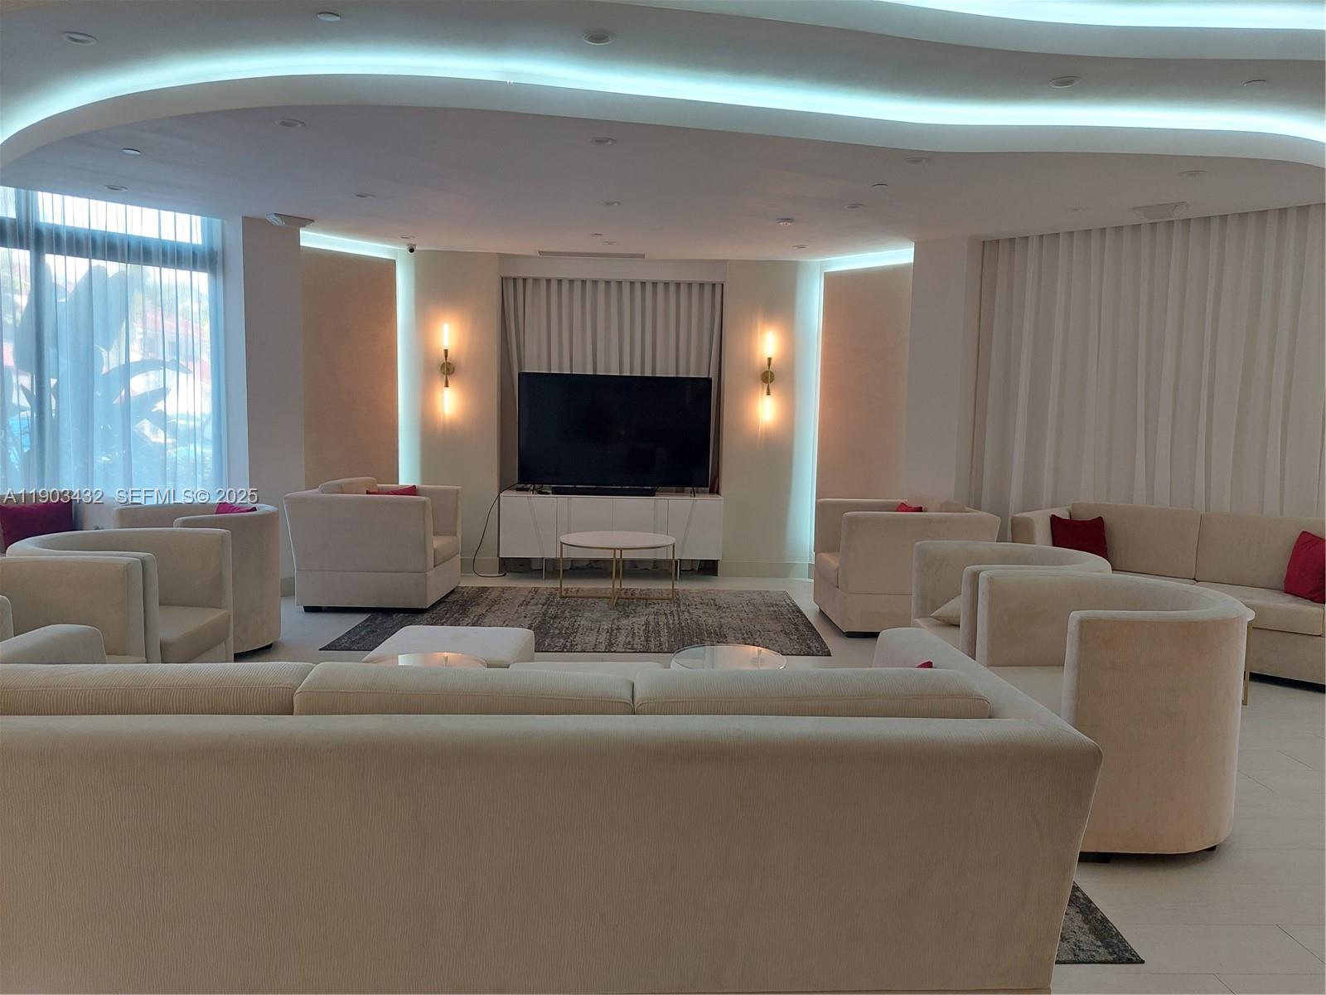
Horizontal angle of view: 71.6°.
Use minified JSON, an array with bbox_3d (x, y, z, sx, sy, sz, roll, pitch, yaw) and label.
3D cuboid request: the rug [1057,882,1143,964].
[{"bbox_3d":[-0.232,1.141,3.479,3.060,0.010,1.980,1,6,-1],"label":"rug"}]

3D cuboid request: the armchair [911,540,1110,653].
[{"bbox_3d":[1.543,0.658,3.998,0.737,0.809,0.732,1,6,-1],"label":"armchair"}]

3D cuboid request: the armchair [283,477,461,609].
[{"bbox_3d":[-2.122,0.339,6.855,1.000,0.870,0.930,1,6,2],"label":"armchair"}]

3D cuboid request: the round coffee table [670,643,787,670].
[{"bbox_3d":[0.273,0.894,3.831,0.475,0.450,0.475,1,6,0],"label":"round coffee table"}]

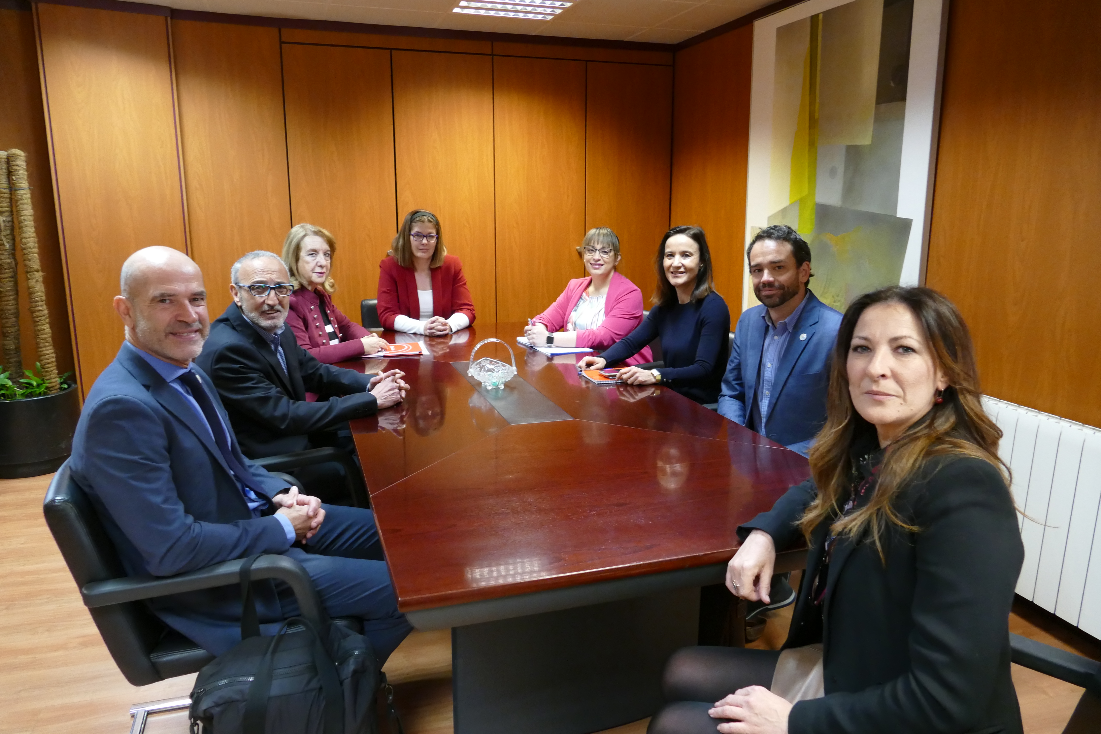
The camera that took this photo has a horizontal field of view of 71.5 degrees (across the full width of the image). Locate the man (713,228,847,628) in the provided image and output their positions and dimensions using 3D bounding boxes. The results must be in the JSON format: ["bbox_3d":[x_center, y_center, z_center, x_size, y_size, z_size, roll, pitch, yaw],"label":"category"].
[{"bbox_3d":[0.672,0.236,2.327,0.550,1.320,0.720,11,16,41],"label":"man"}]

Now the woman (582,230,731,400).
[{"bbox_3d":[0.426,0.122,2.898,0.540,1.300,0.750,10,16,38],"label":"woman"}]

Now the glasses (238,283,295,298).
[{"bbox_3d":[-0.840,-0.231,2.235,0.140,0.040,0.145,-9,15,-35],"label":"glasses"}]

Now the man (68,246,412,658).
[{"bbox_3d":[-0.680,0.380,1.709,0.770,1.290,0.570,1,12,4],"label":"man"}]

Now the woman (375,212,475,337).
[{"bbox_3d":[-0.651,-0.140,3.997,0.520,1.340,0.720,-3,13,-13],"label":"woman"}]

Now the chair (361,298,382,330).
[{"bbox_3d":[-0.720,0.070,4.160,0.580,0.860,0.620,-4,13,-17],"label":"chair"}]

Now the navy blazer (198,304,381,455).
[{"bbox_3d":[-0.804,0.085,2.291,0.500,0.580,0.500,4,13,16],"label":"navy blazer"}]

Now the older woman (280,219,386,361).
[{"bbox_3d":[-0.874,0.081,3.062,0.700,1.300,0.480,5,13,21],"label":"older woman"}]

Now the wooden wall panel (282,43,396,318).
[{"bbox_3d":[-1.220,-0.754,4.603,0.605,2.199,0.030,-4,13,-17],"label":"wooden wall panel"}]

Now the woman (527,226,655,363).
[{"bbox_3d":[0.191,-0.002,3.536,0.580,1.270,0.750,9,15,35],"label":"woman"}]

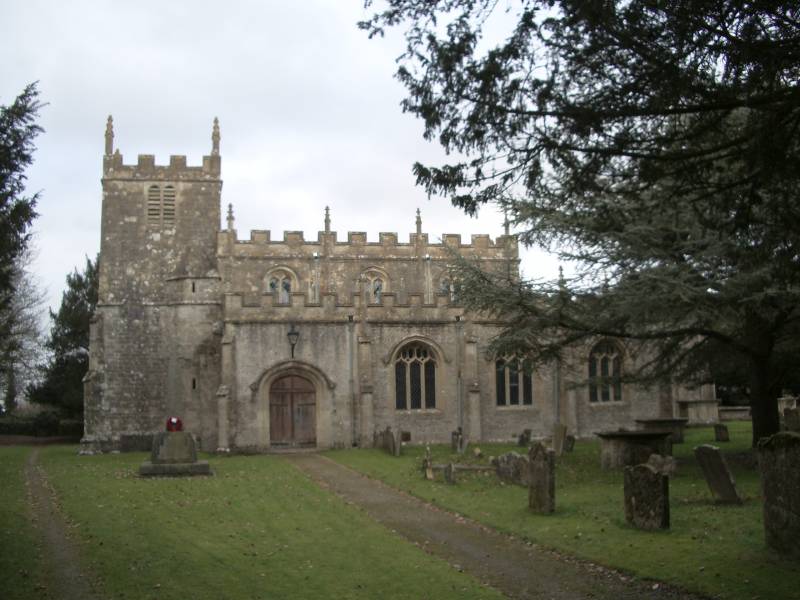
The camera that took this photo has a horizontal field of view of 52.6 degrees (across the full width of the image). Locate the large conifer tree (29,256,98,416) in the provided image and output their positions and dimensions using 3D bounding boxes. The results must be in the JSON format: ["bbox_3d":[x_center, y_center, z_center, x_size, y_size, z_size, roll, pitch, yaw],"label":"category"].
[{"bbox_3d":[-19.502,2.812,50.000,8.000,11.800,8.000,2,-8,-21],"label":"large conifer tree"}]

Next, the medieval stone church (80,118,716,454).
[{"bbox_3d":[0.621,-0.257,39.013,27.818,13.909,12.570,0,-7,-9],"label":"medieval stone church"}]

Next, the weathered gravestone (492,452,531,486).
[{"bbox_3d":[2.401,3.558,17.262,0.160,0.700,0.800,6,-10,-45],"label":"weathered gravestone"}]

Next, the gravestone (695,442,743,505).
[{"bbox_3d":[5.302,2.936,13.522,0.500,0.950,0.130,-22,-2,31],"label":"gravestone"}]

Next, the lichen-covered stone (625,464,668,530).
[{"bbox_3d":[3.335,2.643,11.018,0.170,0.880,0.560,5,-9,-40],"label":"lichen-covered stone"}]

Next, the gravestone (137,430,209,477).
[{"bbox_3d":[-5.818,3.949,20.955,1.660,1.100,1.350,0,-7,-9],"label":"gravestone"}]

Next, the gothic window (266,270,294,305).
[{"bbox_3d":[-5.338,-0.491,36.131,1.200,1.620,0.300,0,-7,-9],"label":"gothic window"}]

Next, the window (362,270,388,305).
[{"bbox_3d":[-1.114,-0.500,36.779,1.140,1.620,0.300,0,-7,-9],"label":"window"}]

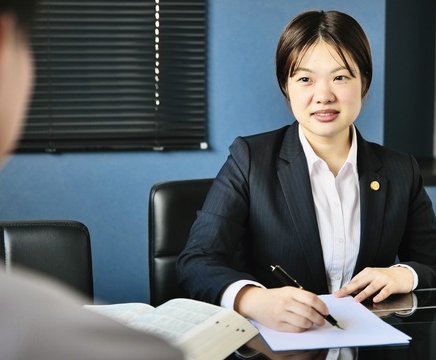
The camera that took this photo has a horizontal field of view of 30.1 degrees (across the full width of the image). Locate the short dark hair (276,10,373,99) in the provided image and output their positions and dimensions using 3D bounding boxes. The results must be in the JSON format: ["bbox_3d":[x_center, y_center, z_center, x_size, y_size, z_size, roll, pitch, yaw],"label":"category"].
[{"bbox_3d":[0.200,-0.220,1.547,0.182,0.185,0.205,0,5,3],"label":"short dark hair"}]

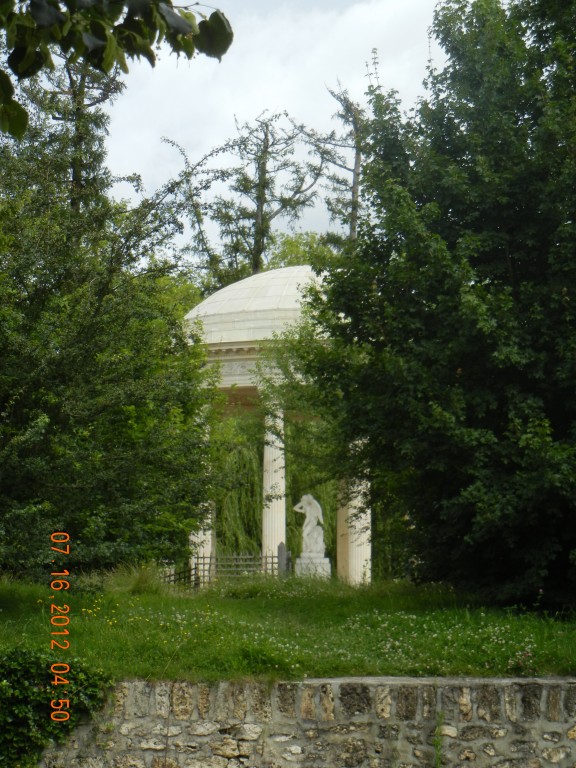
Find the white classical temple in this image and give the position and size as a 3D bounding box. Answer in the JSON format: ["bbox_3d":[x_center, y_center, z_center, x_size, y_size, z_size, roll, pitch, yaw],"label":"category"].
[{"bbox_3d":[0.644,1.110,62.000,7.200,8.750,7.200,0,-3,0],"label":"white classical temple"}]

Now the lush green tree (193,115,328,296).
[{"bbox_3d":[-1.043,-1.608,80.000,5.600,16.000,5.600,0,-3,0],"label":"lush green tree"}]

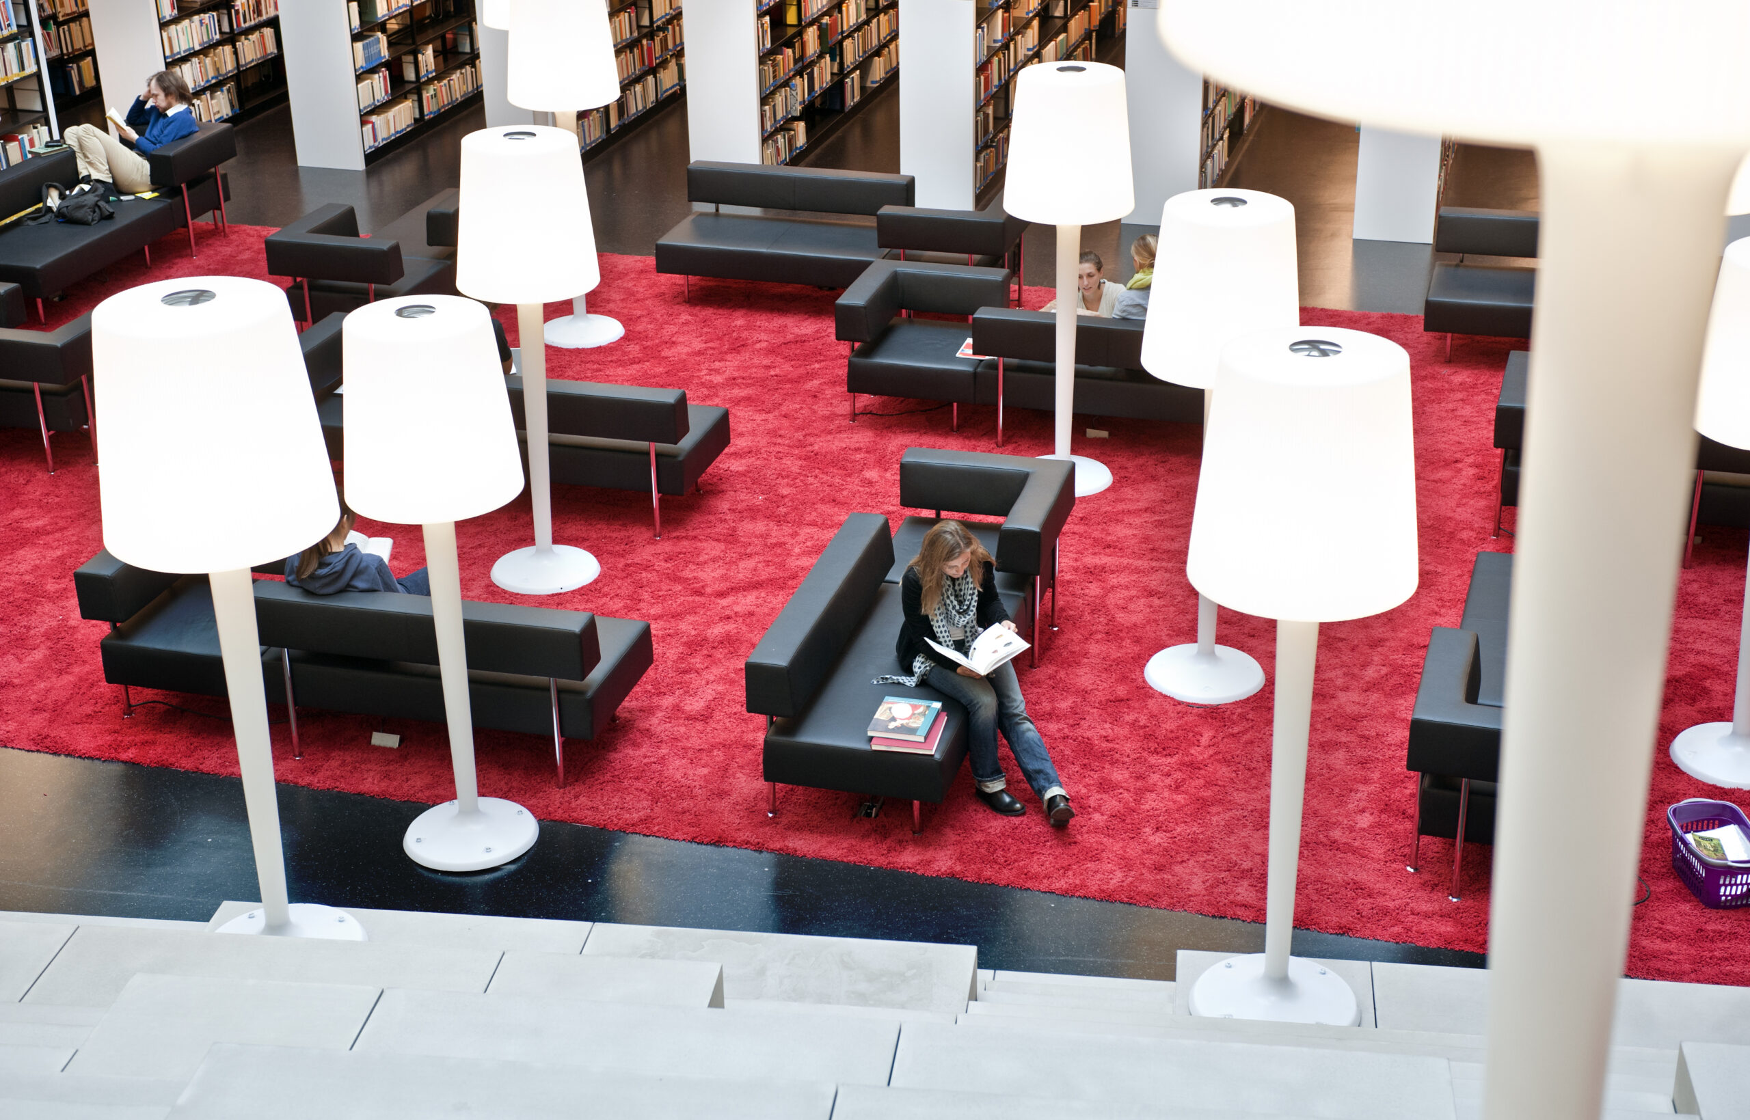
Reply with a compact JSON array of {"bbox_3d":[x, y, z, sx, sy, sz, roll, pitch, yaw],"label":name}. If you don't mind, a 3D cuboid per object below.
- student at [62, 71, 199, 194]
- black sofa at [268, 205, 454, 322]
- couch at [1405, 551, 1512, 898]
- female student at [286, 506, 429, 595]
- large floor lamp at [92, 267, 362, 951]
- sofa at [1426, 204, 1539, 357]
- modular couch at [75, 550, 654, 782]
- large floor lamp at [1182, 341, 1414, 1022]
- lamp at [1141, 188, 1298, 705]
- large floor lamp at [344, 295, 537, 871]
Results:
[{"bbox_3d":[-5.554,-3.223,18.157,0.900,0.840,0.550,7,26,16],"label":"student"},{"bbox_3d":[-3.059,-1.661,14.544,0.778,0.697,0.798,6,25,14],"label":"black sofa"},{"bbox_3d":[2.954,0.534,10.755,0.918,0.763,2.476,7,26,16],"label":"couch"},{"bbox_3d":[-2.001,0.087,10.087,0.525,1.166,0.819,16,30,33],"label":"female student"},{"bbox_3d":[-1.845,0.251,7.037,0.647,2.100,0.647,-1,25,0],"label":"large floor lamp"},{"bbox_3d":[3.975,-1.546,14.061,1.488,0.697,0.755,7,26,16],"label":"sofa"},{"bbox_3d":[-2.347,0.362,11.316,2.476,0.763,0.918,5,25,13],"label":"modular couch"},{"bbox_3d":[1.206,0.390,6.989,0.647,2.100,0.647,-1,25,0],"label":"large floor lamp"},{"bbox_3d":[1.421,-0.467,10.082,0.647,2.100,0.647,-1,25,0],"label":"lamp"},{"bbox_3d":[-1.755,0.108,9.923,0.710,2.370,0.710,-1,25,0],"label":"large floor lamp"}]

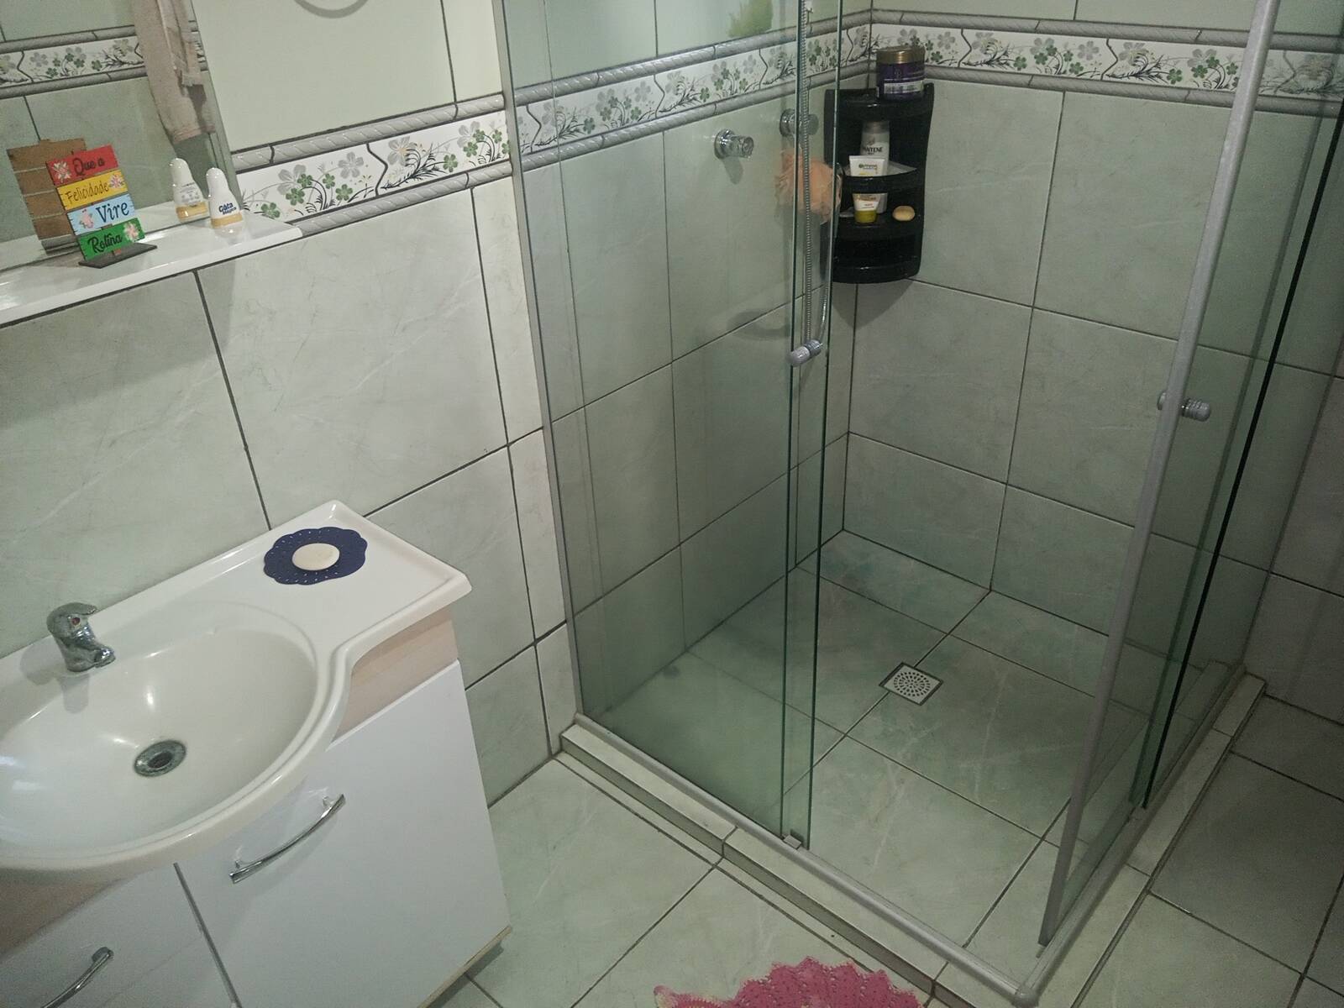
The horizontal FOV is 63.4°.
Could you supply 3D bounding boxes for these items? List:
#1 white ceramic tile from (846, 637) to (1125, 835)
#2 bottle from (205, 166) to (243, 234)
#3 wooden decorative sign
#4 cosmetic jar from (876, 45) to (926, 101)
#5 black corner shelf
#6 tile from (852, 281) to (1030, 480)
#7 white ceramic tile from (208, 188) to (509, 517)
[{"bbox_3d":[0.684,0.480,2.341,0.441,0.012,0.441,23,40,35],"label":"white ceramic tile"},{"bbox_3d":[-0.546,-0.368,1.324,0.030,0.080,0.042,23,40,35],"label":"bottle"},{"bbox_3d":[-0.638,-0.334,1.214,0.040,0.121,0.085,13,35,24],"label":"wooden decorative sign"},{"bbox_3d":[0.479,-0.904,2.280,0.095,0.094,0.095,-2,31,1],"label":"cosmetic jar"},{"bbox_3d":[0.443,-0.715,2.439,0.234,0.428,0.150,-4,31,-2],"label":"black corner shelf"},{"bbox_3d":[0.628,-0.308,2.608,0.441,0.441,0.012,23,40,35],"label":"tile"},{"bbox_3d":[-0.453,-0.204,1.660,0.012,0.443,0.446,23,40,35],"label":"white ceramic tile"}]

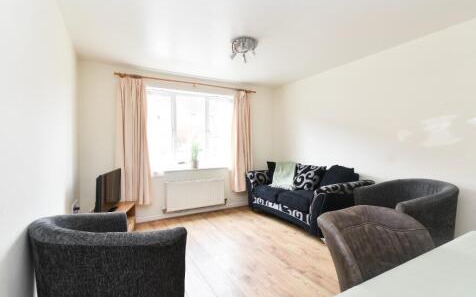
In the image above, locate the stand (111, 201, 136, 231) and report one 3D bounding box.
[{"bbox_3d":[-1.432,0.933,2.167,0.380,0.430,0.820,0,1,-14],"label":"stand"}]

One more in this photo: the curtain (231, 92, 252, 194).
[{"bbox_3d":[0.070,-0.136,3.690,0.470,1.910,0.130,0,1,-26],"label":"curtain"}]

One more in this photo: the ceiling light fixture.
[{"bbox_3d":[0.080,-1.185,2.400,0.310,0.150,0.310,0,1,-26],"label":"ceiling light fixture"}]

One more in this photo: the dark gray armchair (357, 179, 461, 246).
[{"bbox_3d":[1.725,0.755,2.015,0.670,0.770,0.700,0,1,-7],"label":"dark gray armchair"}]

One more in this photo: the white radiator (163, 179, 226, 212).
[{"bbox_3d":[-0.690,0.773,3.335,1.000,0.460,0.100,0,1,-26],"label":"white radiator"}]

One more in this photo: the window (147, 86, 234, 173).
[{"bbox_3d":[-0.775,-0.293,3.430,1.580,1.350,0.120,0,1,-26],"label":"window"}]

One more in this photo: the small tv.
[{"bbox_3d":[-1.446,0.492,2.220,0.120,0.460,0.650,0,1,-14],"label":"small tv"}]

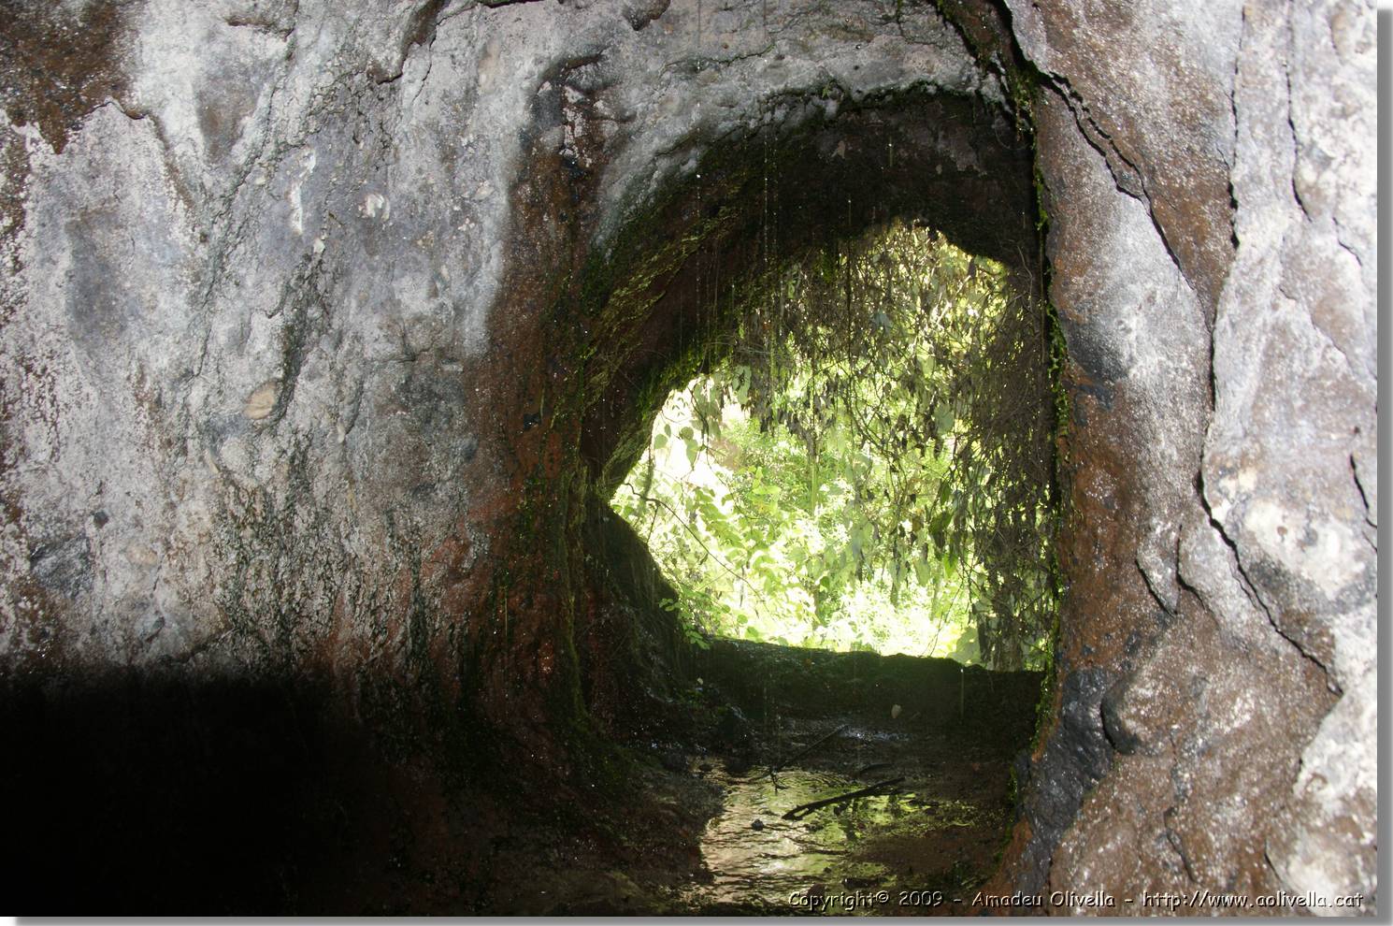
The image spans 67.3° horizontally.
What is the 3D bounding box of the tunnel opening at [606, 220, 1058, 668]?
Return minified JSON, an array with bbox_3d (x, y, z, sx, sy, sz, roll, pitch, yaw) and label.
[{"bbox_3d":[0.560,-0.080,4.300,1.800,1.800,0.500,1,2,20],"label":"tunnel opening"}]

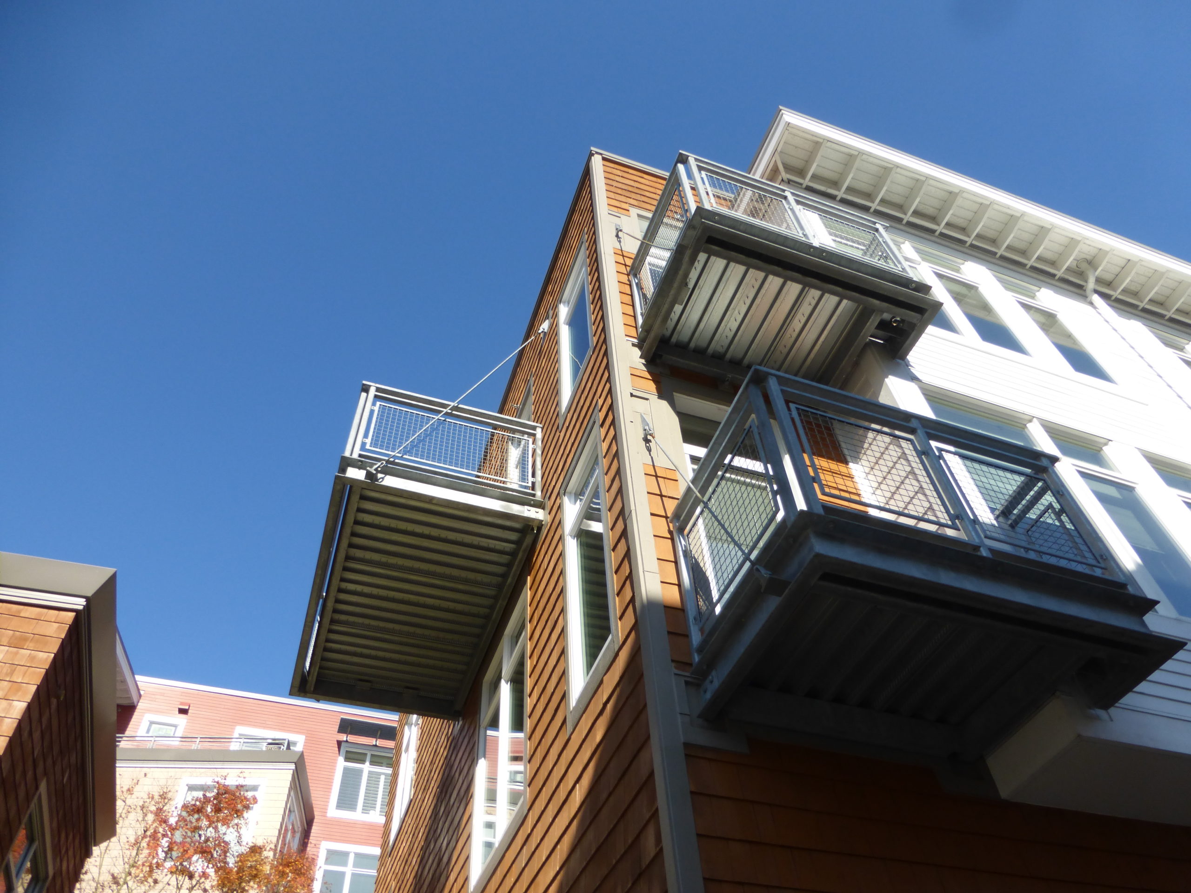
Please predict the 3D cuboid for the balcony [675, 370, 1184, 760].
[{"bbox_3d":[1.545,0.664,4.314,1.924,1.331,1.162,14,-53,-14],"label":"balcony"}]

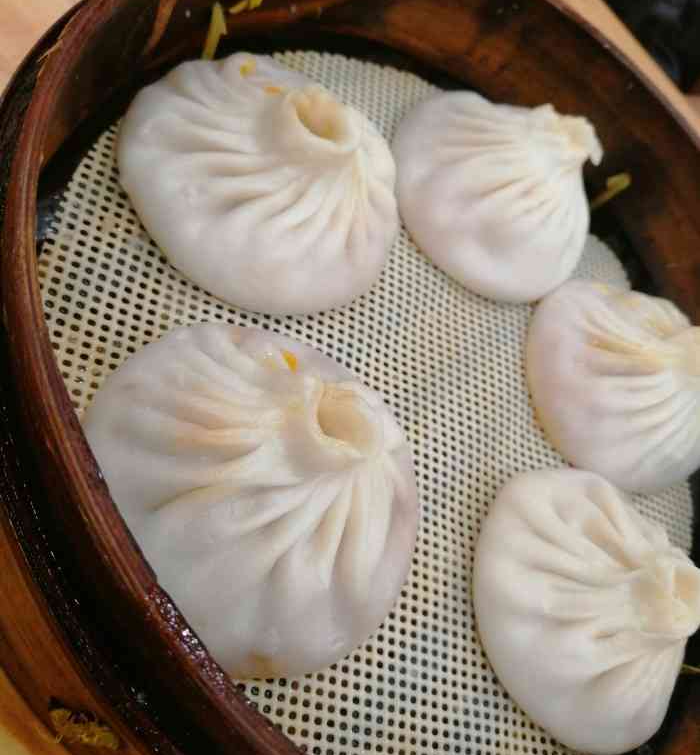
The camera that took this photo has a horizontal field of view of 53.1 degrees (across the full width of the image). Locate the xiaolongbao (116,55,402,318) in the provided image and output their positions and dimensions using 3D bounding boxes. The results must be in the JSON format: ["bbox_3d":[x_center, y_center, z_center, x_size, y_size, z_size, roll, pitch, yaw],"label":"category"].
[{"bbox_3d":[-0.014,-0.045,0.149,0.063,0.030,0.063,-33,90,-38],"label":"xiaolongbao"}]

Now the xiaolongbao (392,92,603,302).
[{"bbox_3d":[0.044,-0.052,0.185,0.062,0.036,0.062,-33,90,-38],"label":"xiaolongbao"}]

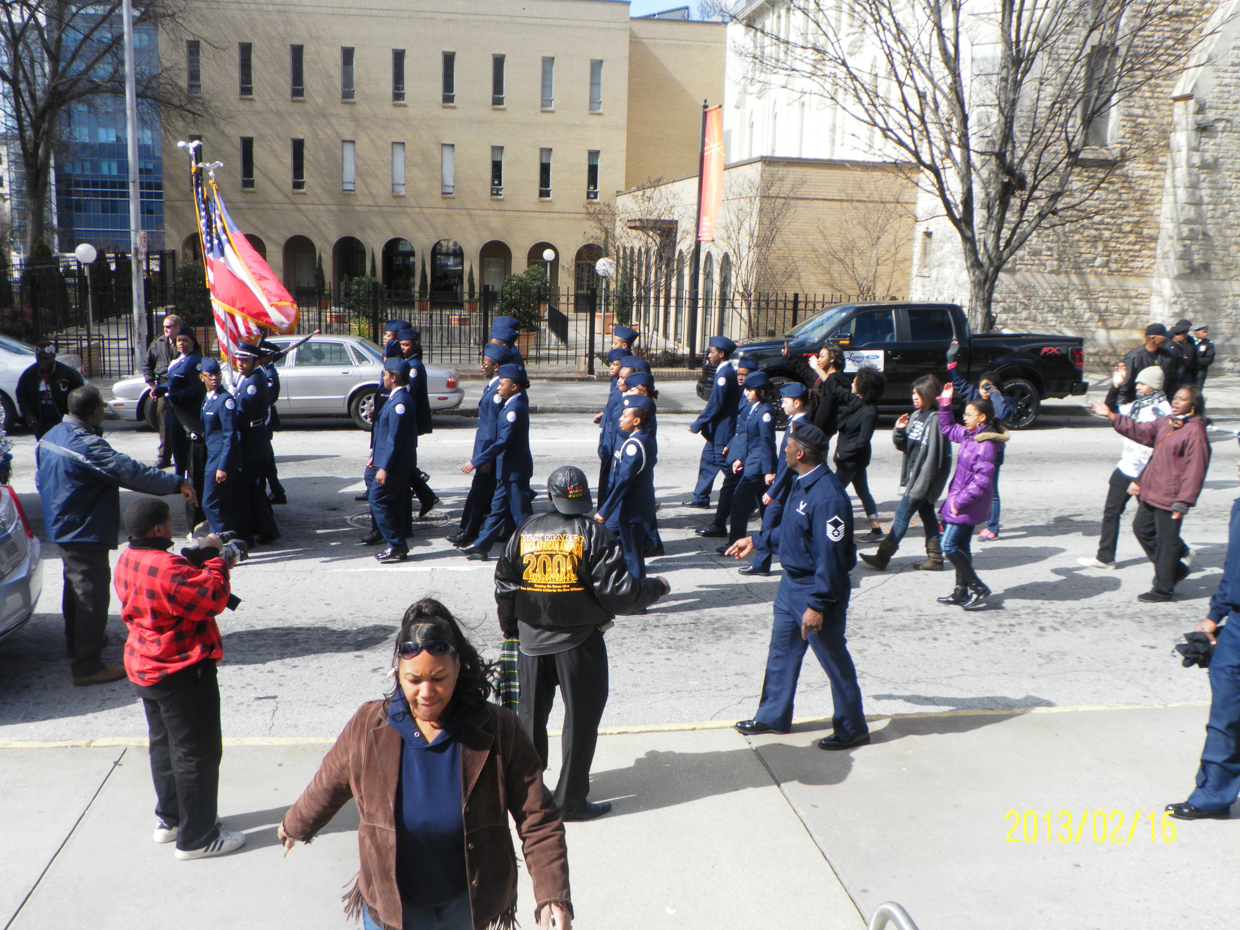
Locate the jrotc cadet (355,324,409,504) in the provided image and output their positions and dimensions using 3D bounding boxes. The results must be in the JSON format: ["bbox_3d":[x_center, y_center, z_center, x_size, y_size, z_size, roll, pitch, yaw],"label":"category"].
[{"bbox_3d":[-2.419,-0.554,12.232,0.628,1.864,0.540,0,11,-10],"label":"jrotc cadet"}]

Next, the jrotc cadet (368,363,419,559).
[{"bbox_3d":[-1.922,-0.042,10.002,0.450,1.713,0.500,0,11,-8],"label":"jrotc cadet"}]

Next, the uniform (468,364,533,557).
[{"bbox_3d":[-1.059,-0.032,10.299,0.702,1.710,0.520,0,11,-9],"label":"uniform"}]

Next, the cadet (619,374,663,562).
[{"bbox_3d":[0.135,-0.011,10.739,0.528,1.682,0.520,0,11,-10],"label":"cadet"}]

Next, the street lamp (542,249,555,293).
[{"bbox_3d":[-2.349,-6.153,39.000,0.410,2.000,0.410,0,10,-10],"label":"street lamp"}]

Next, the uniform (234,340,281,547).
[{"bbox_3d":[-3.227,-0.183,10.541,0.400,1.848,0.520,-5,12,-31],"label":"uniform"}]

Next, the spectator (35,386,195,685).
[{"bbox_3d":[-3.182,0.412,7.504,0.924,1.829,0.700,-9,15,-44],"label":"spectator"}]

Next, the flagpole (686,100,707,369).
[{"bbox_3d":[1.431,-4.156,21.593,0.130,4.822,0.130,0,11,-8],"label":"flagpole"}]

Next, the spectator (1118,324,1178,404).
[{"bbox_3d":[6.366,-0.783,14.452,0.580,1.850,0.360,1,11,-3],"label":"spectator"}]

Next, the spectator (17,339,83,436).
[{"bbox_3d":[-5.057,-0.230,10.573,0.580,1.730,0.380,1,11,-7],"label":"spectator"}]

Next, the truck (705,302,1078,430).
[{"bbox_3d":[4.246,-1.669,18.595,5.890,1.940,2.050,0,11,-9],"label":"truck"}]

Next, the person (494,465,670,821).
[{"bbox_3d":[-0.182,0.846,5.608,0.800,1.730,0.500,2,9,5],"label":"person"}]

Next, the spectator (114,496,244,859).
[{"bbox_3d":[-1.919,0.933,5.186,0.550,1.640,0.500,-5,12,-35],"label":"spectator"}]

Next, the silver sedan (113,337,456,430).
[{"bbox_3d":[-4.880,-1.260,17.200,5.020,1.340,1.820,0,9,-6],"label":"silver sedan"}]

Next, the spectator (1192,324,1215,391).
[{"bbox_3d":[10.433,-1.735,21.164,0.480,1.660,0.360,2,9,2],"label":"spectator"}]

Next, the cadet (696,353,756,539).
[{"bbox_3d":[1.033,-0.174,11.226,0.592,1.749,0.520,-2,11,-17],"label":"cadet"}]

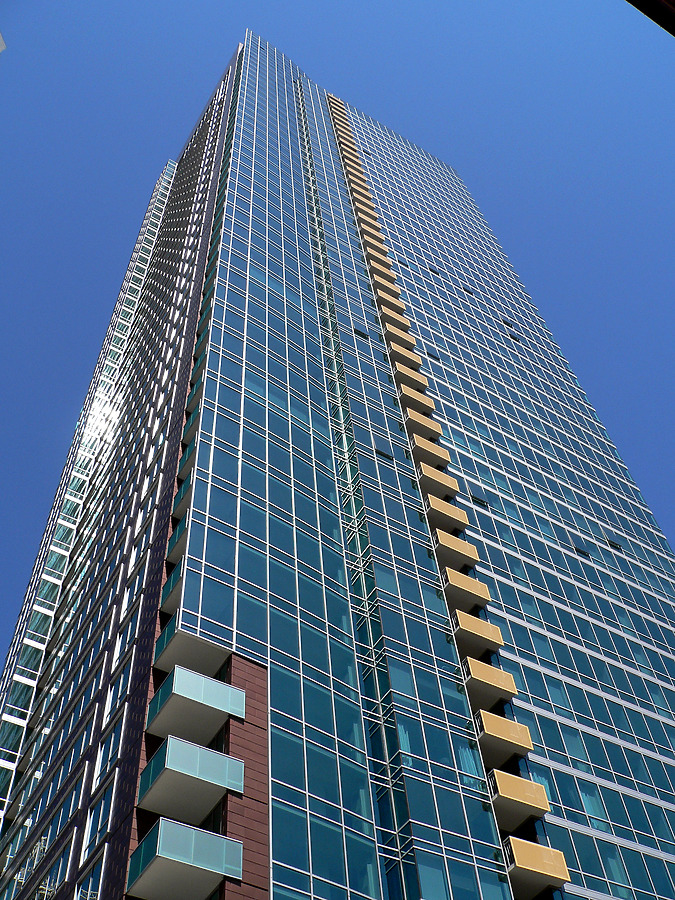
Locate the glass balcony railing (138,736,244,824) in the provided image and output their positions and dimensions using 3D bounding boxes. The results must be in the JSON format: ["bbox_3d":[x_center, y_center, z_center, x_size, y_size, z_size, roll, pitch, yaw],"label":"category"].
[{"bbox_3d":[-4.869,11.096,31.073,2.821,1.249,2.257,25,-61,-20],"label":"glass balcony railing"}]

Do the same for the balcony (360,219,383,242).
[{"bbox_3d":[3.038,-20.135,88.992,2.604,1.184,1.400,25,-61,-20],"label":"balcony"}]

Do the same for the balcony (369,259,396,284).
[{"bbox_3d":[3.663,-15.049,81.192,2.604,1.184,1.400,25,-61,-20],"label":"balcony"}]

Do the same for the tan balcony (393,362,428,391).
[{"bbox_3d":[4.890,-4.748,65.834,2.604,1.184,1.400,25,-61,-20],"label":"tan balcony"}]

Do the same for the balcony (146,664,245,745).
[{"bbox_3d":[-5.072,9.391,33.614,2.821,1.249,2.257,25,-61,-20],"label":"balcony"}]

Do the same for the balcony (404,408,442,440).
[{"bbox_3d":[5.322,-1.308,60.715,2.604,1.184,1.400,25,-61,-20],"label":"balcony"}]

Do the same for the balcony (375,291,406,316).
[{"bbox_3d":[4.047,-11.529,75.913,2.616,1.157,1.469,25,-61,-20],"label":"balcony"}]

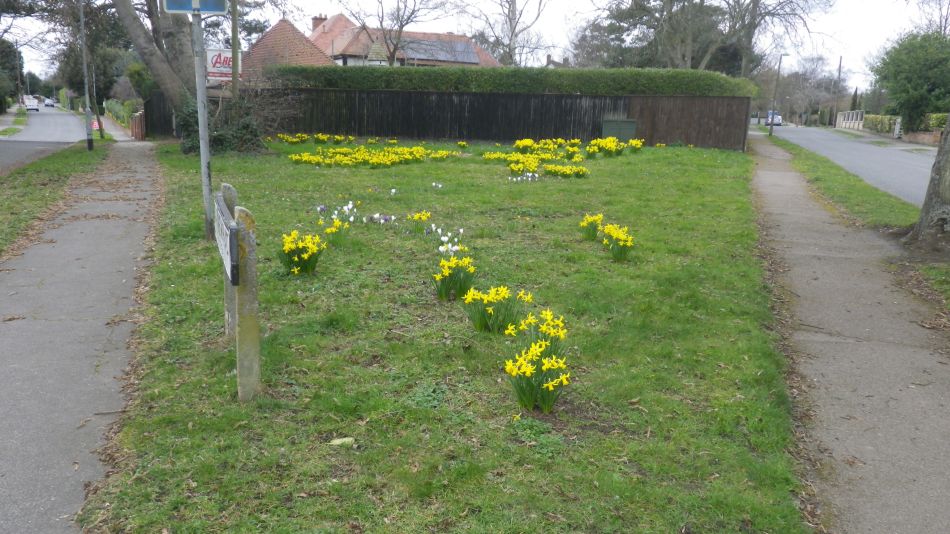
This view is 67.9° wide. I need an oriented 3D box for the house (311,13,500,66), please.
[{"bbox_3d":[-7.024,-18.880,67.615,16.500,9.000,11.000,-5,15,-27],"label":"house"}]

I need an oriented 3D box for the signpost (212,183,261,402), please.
[{"bbox_3d":[-1.362,0.074,3.995,0.160,1.000,1.220,-4,14,-22],"label":"signpost"}]

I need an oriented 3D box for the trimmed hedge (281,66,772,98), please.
[{"bbox_3d":[0.708,-6.682,29.117,20.360,2.950,1.300,5,13,13],"label":"trimmed hedge"}]

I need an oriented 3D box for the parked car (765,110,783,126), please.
[{"bbox_3d":[31.323,-15.583,74.000,1.780,1.580,4.200,5,14,17],"label":"parked car"}]

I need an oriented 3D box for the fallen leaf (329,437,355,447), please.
[{"bbox_3d":[-0.597,0.784,3.152,0.120,0.025,0.065,-2,13,-14],"label":"fallen leaf"}]

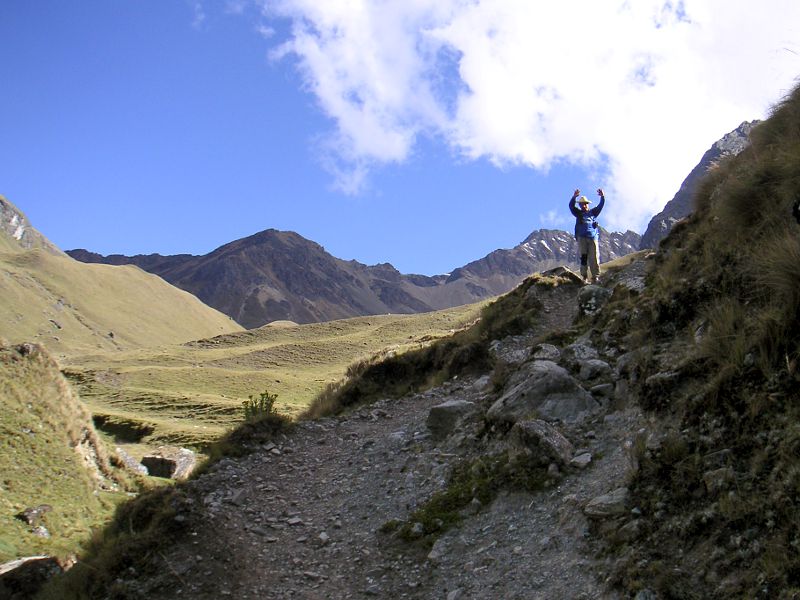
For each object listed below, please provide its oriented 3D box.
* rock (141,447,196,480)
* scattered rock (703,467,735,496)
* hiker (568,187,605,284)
[{"bbox_3d":[-5.404,3.817,20.500,1.250,0.780,1.150,1,-3,-14],"label":"rock"},{"bbox_3d":[2.394,1.364,6.600,0.240,0.220,0.210,-1,-3,24],"label":"scattered rock"},{"bbox_3d":[3.823,-1.302,18.000,0.740,1.950,0.500,1,-3,-12],"label":"hiker"}]

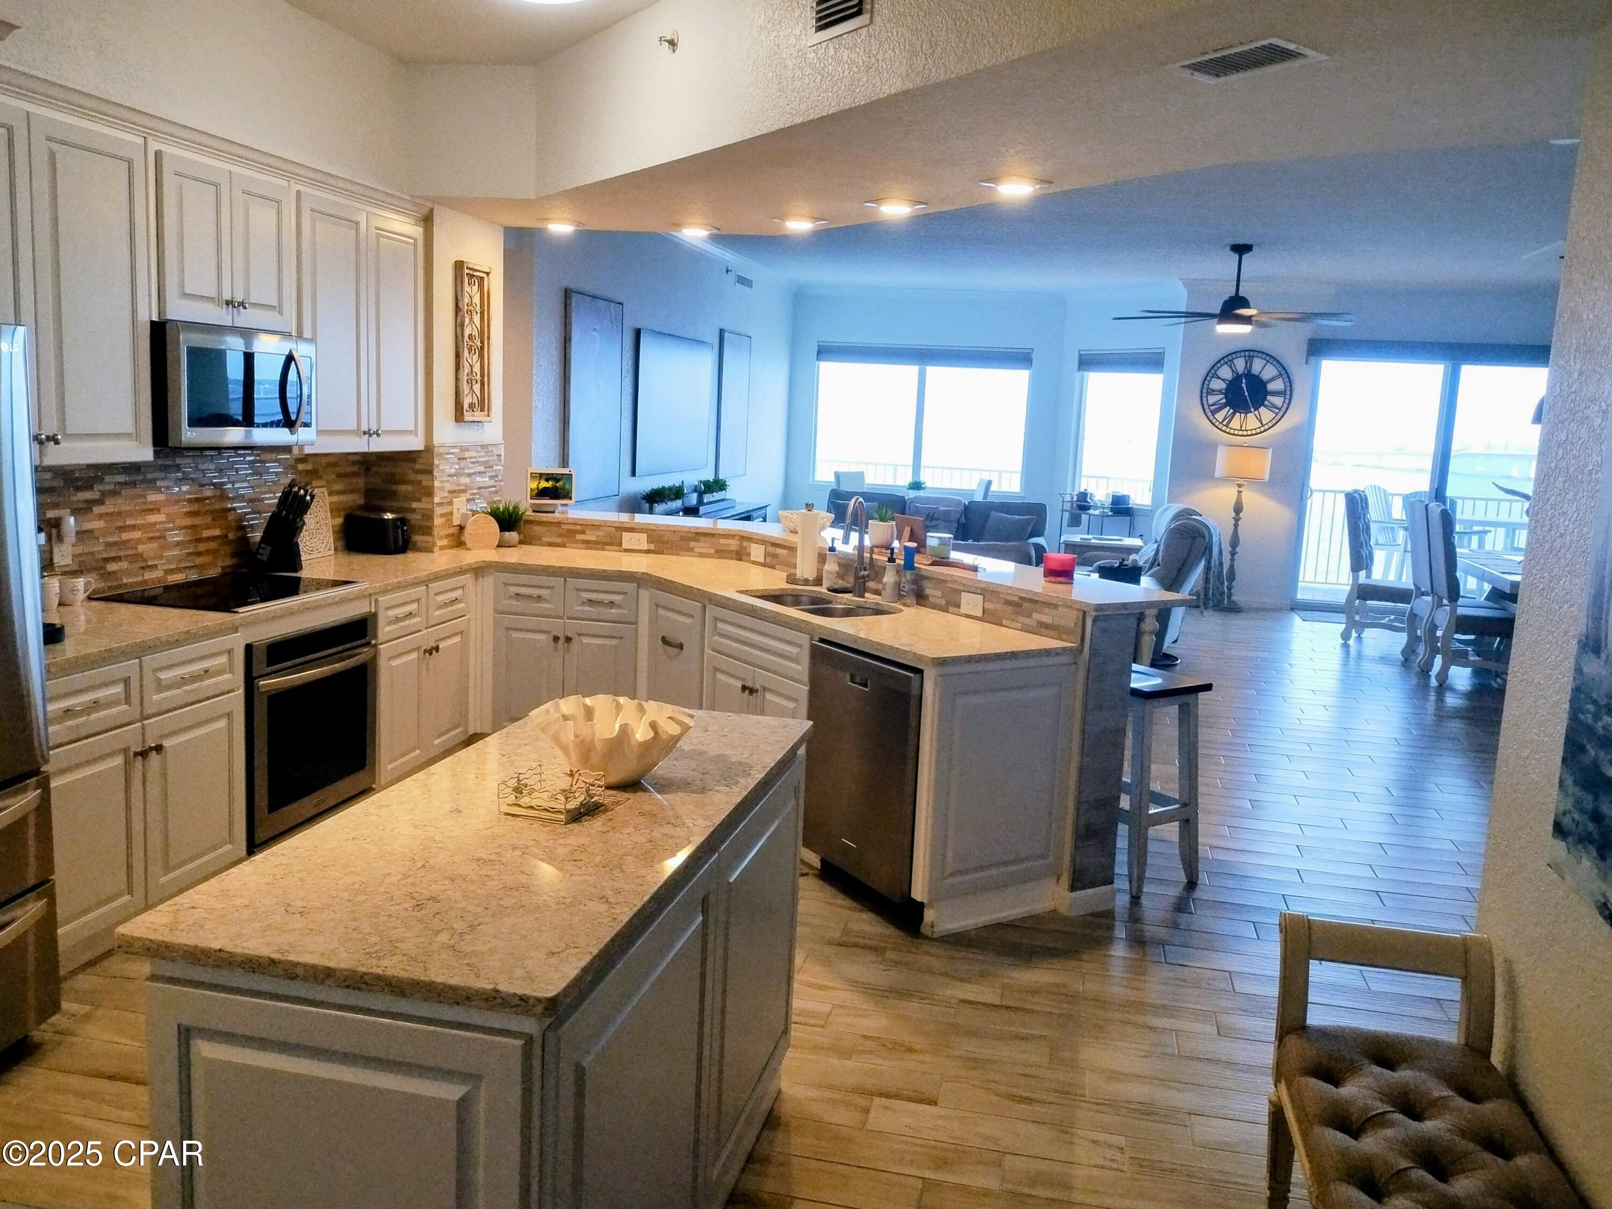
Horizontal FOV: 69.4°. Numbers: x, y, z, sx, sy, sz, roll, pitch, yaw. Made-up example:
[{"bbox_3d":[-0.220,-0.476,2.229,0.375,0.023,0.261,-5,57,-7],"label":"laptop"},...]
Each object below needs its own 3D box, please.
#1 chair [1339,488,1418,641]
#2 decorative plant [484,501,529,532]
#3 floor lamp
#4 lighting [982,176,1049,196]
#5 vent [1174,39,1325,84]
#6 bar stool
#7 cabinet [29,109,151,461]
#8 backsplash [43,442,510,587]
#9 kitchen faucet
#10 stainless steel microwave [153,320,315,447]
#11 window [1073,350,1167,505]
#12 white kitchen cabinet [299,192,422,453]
[{"bbox_3d":[4.794,-0.283,9.405,0.640,1.232,0.504,8,11,34],"label":"chair"},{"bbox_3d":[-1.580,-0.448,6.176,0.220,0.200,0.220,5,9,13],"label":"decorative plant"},{"bbox_3d":[4.092,-0.727,11.020,0.504,1.552,0.504,4,9,13],"label":"floor lamp"},{"bbox_3d":[0.728,-1.438,4.051,0.185,0.040,0.185,-3,10,-32],"label":"lighting"},{"bbox_3d":[1.077,-1.330,2.856,0.210,0.020,0.315,-3,11,-31],"label":"vent"},{"bbox_3d":[1.221,0.639,4.375,0.350,0.755,0.450,-3,11,-31],"label":"bar stool"},{"bbox_3d":[-2.434,-0.995,3.763,0.340,1.050,0.460,5,9,13],"label":"cabinet"},{"bbox_3d":[-2.100,-0.386,4.821,0.340,0.545,2.950,4,9,13],"label":"backsplash"},{"bbox_3d":[0.207,-0.231,4.813,0.090,0.416,0.230,7,10,27],"label":"kitchen faucet"},{"bbox_3d":[-2.173,-0.781,4.183,0.410,0.405,0.757,4,9,13],"label":"stainless steel microwave"},{"bbox_3d":[3.177,-1.802,11.904,0.120,1.580,1.180,-3,11,-31],"label":"window"},{"bbox_3d":[-2.092,-1.208,5.172,0.340,1.050,0.900,5,9,13],"label":"white kitchen cabinet"}]

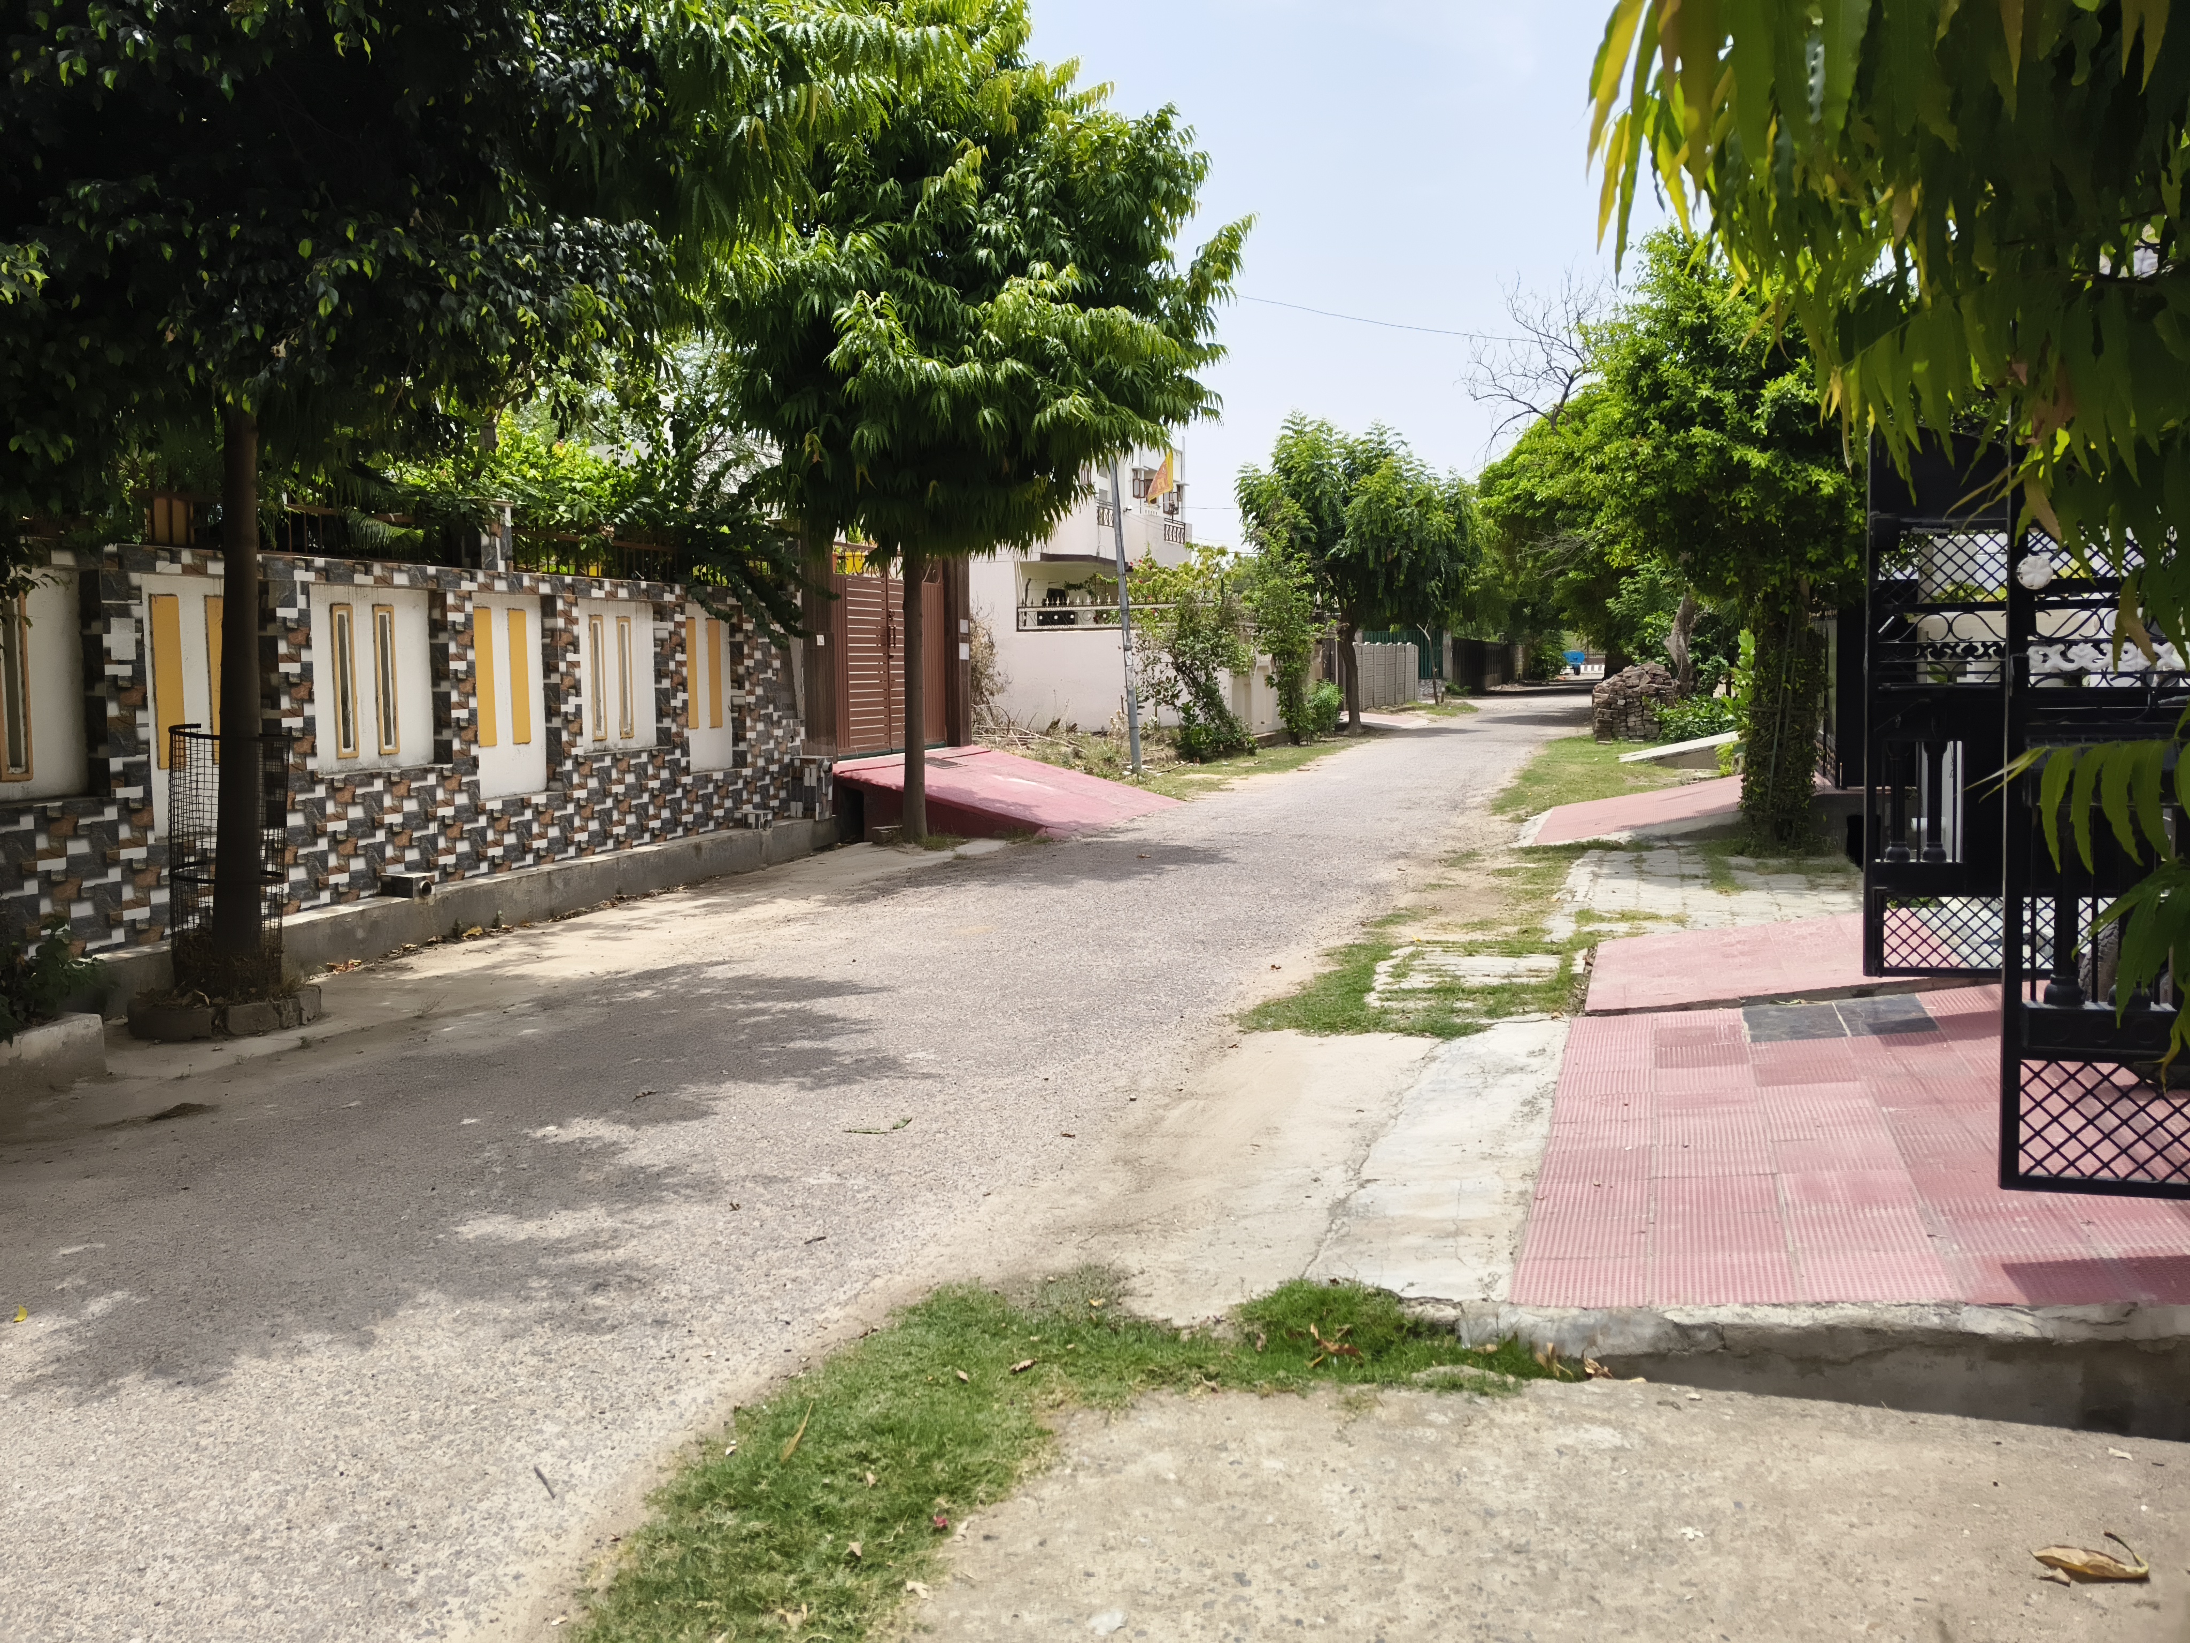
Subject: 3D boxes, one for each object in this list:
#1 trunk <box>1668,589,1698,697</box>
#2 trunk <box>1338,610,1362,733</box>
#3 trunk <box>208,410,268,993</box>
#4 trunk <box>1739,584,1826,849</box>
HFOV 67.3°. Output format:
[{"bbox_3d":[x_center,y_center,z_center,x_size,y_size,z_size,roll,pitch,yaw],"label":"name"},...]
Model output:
[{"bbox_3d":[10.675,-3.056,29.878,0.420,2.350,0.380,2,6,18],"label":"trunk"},{"bbox_3d":[4.795,-2.774,30.884,0.360,2.240,0.330,0,6,18],"label":"trunk"},{"bbox_3d":[-3.469,-0.485,6.677,0.230,2.363,0.220,5,6,18],"label":"trunk"},{"bbox_3d":[5.051,-0.763,12.050,0.580,1.928,0.550,1,6,18],"label":"trunk"}]

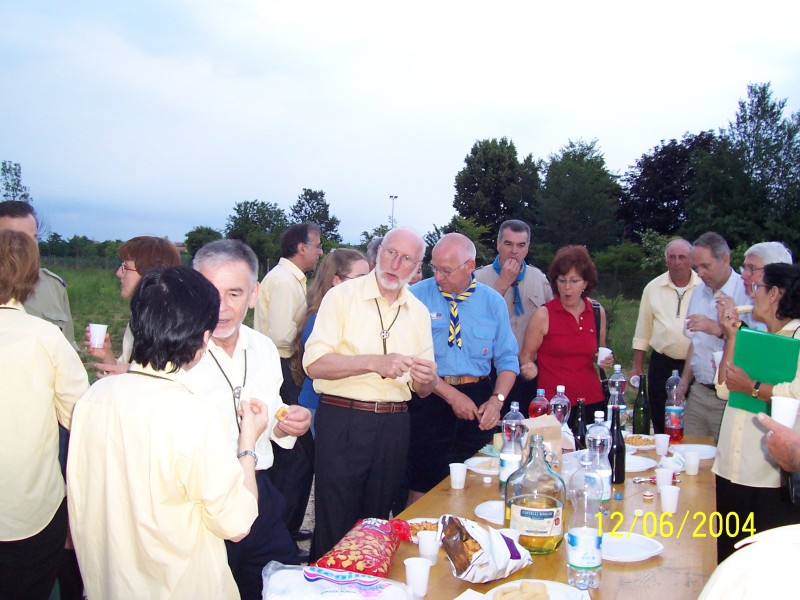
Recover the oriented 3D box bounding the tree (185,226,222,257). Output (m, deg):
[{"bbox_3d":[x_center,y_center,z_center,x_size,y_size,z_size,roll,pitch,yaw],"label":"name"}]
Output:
[{"bbox_3d":[-13.788,-3.308,60.094,2.800,3.702,2.700,0,3,0],"label":"tree"}]

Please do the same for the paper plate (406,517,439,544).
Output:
[{"bbox_3d":[0.086,0.695,2.587,0.240,0.024,0.240,0,3,0],"label":"paper plate"}]

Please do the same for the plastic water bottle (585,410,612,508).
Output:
[{"bbox_3d":[0.660,0.537,2.838,0.088,0.327,0.088,1,2,0],"label":"plastic water bottle"}]

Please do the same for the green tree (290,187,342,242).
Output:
[{"bbox_3d":[-7.025,-5.198,71.859,4.800,8.200,4.800,1,2,0],"label":"green tree"}]

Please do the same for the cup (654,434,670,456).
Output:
[{"bbox_3d":[1.110,0.611,3.610,0.067,0.081,0.067,0,3,0],"label":"cup"}]

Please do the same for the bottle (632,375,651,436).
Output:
[{"bbox_3d":[1.138,0.496,4.011,0.079,0.295,0.079,1,3,16],"label":"bottle"}]

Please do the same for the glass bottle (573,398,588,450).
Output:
[{"bbox_3d":[0.722,0.538,3.425,0.073,0.287,0.073,1,2,0],"label":"glass bottle"}]

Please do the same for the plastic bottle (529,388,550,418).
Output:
[{"bbox_3d":[0.567,0.505,3.454,0.088,0.310,0.088,0,3,0],"label":"plastic bottle"}]

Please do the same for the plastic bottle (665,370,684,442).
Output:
[{"bbox_3d":[1.308,0.506,4.068,0.089,0.331,0.089,1,2,0],"label":"plastic bottle"}]

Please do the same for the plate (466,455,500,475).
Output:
[{"bbox_3d":[0.375,0.656,3.359,0.250,0.020,0.250,0,3,0],"label":"plate"}]

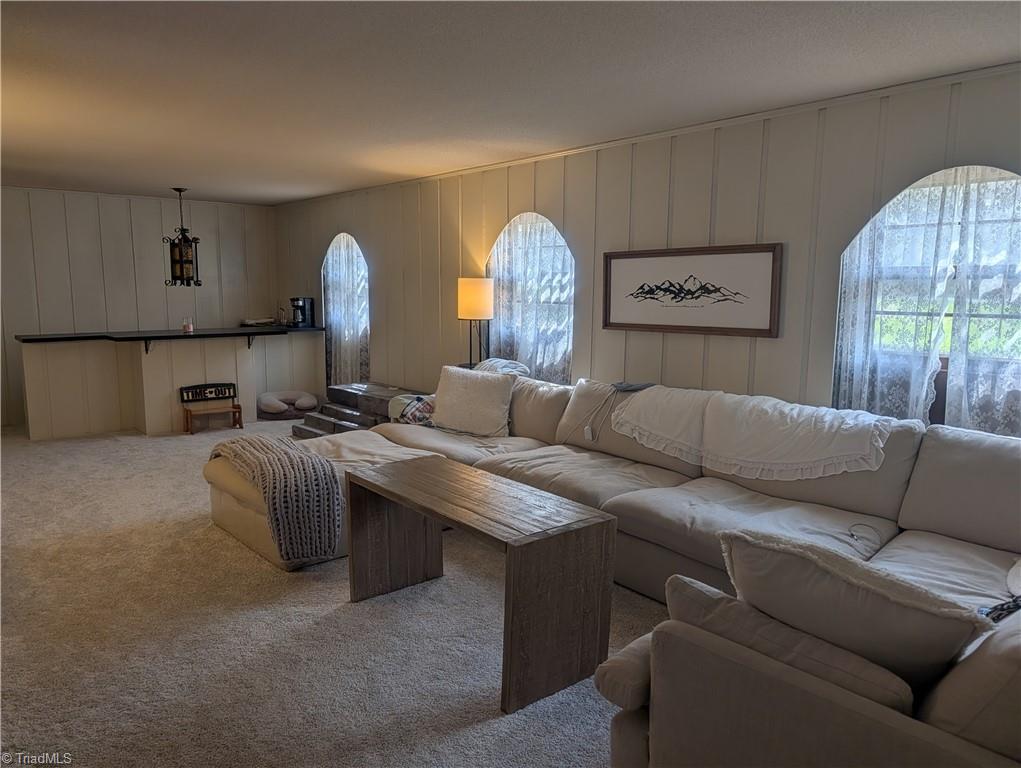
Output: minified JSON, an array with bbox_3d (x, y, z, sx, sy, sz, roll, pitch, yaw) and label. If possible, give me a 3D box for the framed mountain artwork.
[{"bbox_3d":[1.047,-0.581,4.317,0.035,0.508,1.273,-6,10,-41],"label":"framed mountain artwork"}]

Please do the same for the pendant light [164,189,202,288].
[{"bbox_3d":[-3.381,-1.496,7.300,0.316,0.977,0.316,-6,10,-41],"label":"pendant light"}]

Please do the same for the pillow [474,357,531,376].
[{"bbox_3d":[-0.060,-0.093,5.184,0.355,0.227,0.444,-6,10,-41],"label":"pillow"}]

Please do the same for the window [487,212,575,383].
[{"bbox_3d":[0.150,-0.436,5.426,0.099,1.704,0.967,-6,10,-41],"label":"window"}]

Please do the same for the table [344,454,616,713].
[{"bbox_3d":[-0.178,0.753,2.994,0.508,0.612,1.174,-6,10,-39],"label":"table"}]

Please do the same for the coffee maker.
[{"bbox_3d":[-2.357,-0.806,8.004,0.187,0.335,0.237,6,10,36],"label":"coffee maker"}]

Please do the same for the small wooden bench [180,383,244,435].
[{"bbox_3d":[-3.004,0.242,7.145,0.533,0.444,0.247,-6,10,-41],"label":"small wooden bench"}]

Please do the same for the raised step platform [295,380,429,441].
[{"bbox_3d":[-1.380,0.316,6.646,0.789,0.464,1.342,-6,10,-41],"label":"raised step platform"}]

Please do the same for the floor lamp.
[{"bbox_3d":[-0.282,-0.080,5.666,0.276,1.535,0.276,1,8,0],"label":"floor lamp"}]

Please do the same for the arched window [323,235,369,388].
[{"bbox_3d":[-1.729,-0.745,7.562,0.099,1.699,0.987,-6,10,-41],"label":"arched window"}]

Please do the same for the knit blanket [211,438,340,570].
[{"bbox_3d":[-1.355,0.627,4.048,0.444,0.523,1.016,-6,10,-41],"label":"knit blanket"}]

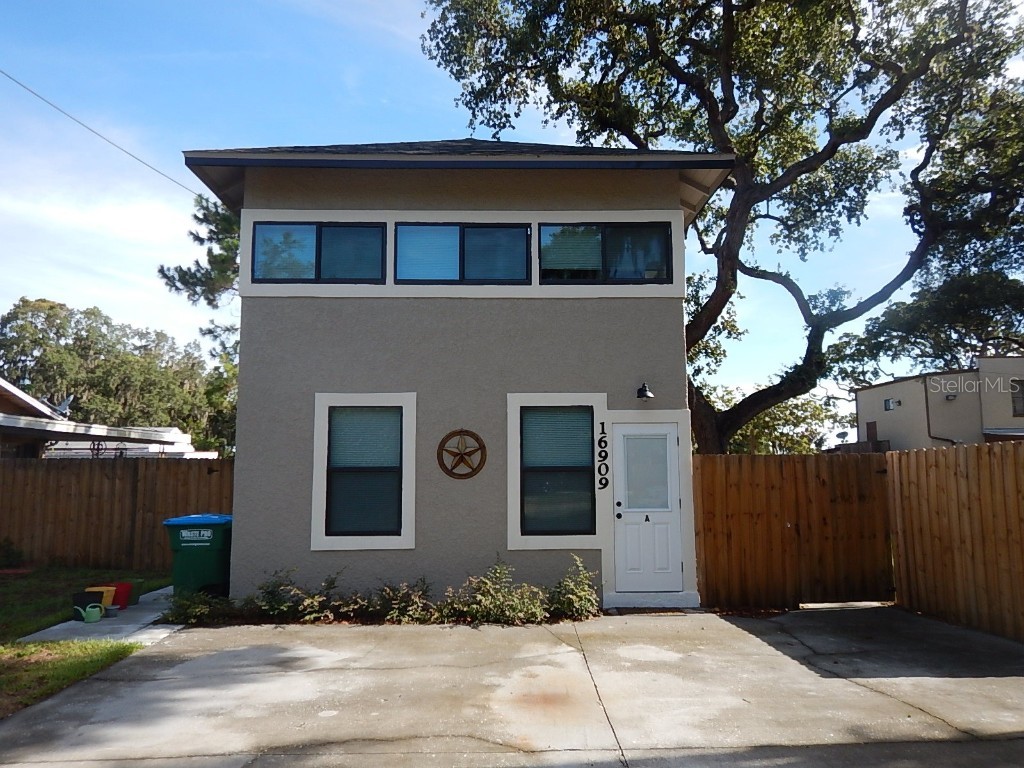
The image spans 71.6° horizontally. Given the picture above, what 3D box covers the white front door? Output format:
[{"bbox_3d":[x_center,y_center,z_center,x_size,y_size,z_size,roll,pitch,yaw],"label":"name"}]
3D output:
[{"bbox_3d":[1.650,1.493,8.656,0.816,2.033,0.060,0,-6,0],"label":"white front door"}]

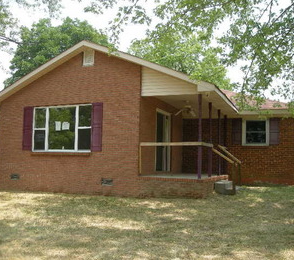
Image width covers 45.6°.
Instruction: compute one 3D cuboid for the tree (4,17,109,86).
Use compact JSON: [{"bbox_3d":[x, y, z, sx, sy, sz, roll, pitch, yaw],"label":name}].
[{"bbox_3d":[-6.832,-2.635,25.493,8.200,11.634,8.200,-1,-5,22],"label":"tree"}]

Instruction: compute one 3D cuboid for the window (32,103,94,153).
[{"bbox_3d":[-2.705,-0.031,11.145,2.209,1.465,0.100,-1,-5,22],"label":"window"}]

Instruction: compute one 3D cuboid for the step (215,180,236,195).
[{"bbox_3d":[2.544,1.812,11.026,0.586,0.344,1.395,-1,-5,22],"label":"step"}]

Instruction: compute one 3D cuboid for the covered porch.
[{"bbox_3d":[1.627,0.046,11.735,2.204,3.246,4.604,-1,-5,22],"label":"covered porch"}]

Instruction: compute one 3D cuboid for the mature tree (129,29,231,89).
[{"bbox_3d":[2.220,-1.997,24.540,7.800,10.543,7.800,-1,-5,22],"label":"mature tree"}]

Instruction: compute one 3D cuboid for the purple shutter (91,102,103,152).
[{"bbox_3d":[-1.525,-0.082,10.646,0.381,1.488,0.040,-1,-5,22],"label":"purple shutter"}]

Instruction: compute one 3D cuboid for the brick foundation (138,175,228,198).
[{"bbox_3d":[1.465,1.799,11.698,1.879,0.614,4.445,-1,-5,22],"label":"brick foundation"}]

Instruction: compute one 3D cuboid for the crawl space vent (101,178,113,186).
[{"bbox_3d":[-1.167,1.560,10.380,0.386,0.193,0.080,-1,-5,22],"label":"crawl space vent"}]

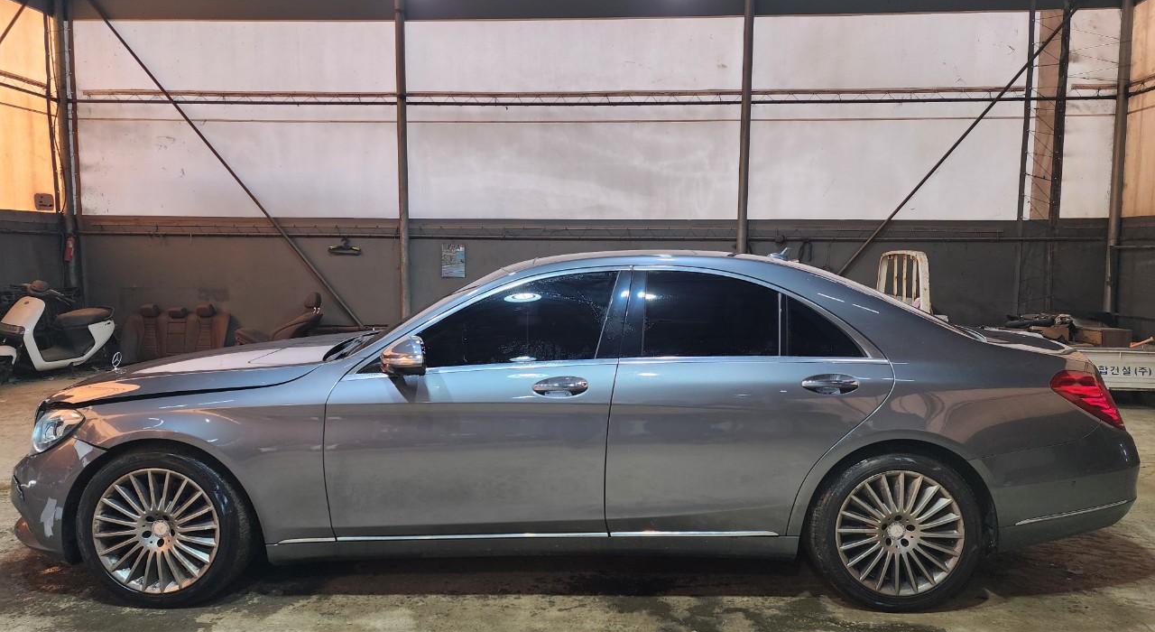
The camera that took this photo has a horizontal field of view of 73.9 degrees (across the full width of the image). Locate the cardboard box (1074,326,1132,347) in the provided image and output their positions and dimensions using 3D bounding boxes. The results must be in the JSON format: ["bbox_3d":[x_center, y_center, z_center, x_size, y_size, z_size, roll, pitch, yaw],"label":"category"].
[{"bbox_3d":[5.376,0.211,7.835,0.295,0.179,0.380,0,5,0],"label":"cardboard box"}]

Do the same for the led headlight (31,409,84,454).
[{"bbox_3d":[-2.221,0.522,3.386,0.380,0.210,0.370,0,5,1],"label":"led headlight"}]

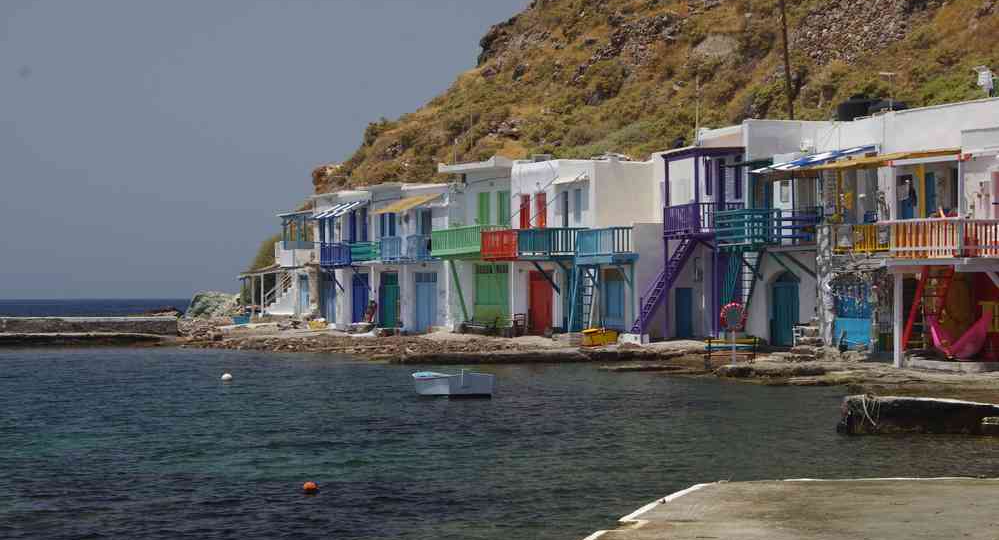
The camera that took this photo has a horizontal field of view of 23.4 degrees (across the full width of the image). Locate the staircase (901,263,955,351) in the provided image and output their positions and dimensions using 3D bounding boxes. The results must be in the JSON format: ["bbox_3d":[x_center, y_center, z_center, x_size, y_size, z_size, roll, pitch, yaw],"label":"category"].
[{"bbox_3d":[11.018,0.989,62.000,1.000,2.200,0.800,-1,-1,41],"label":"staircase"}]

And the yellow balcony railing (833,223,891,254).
[{"bbox_3d":[9.747,-0.848,65.000,0.120,0.780,2.800,0,-1,-24],"label":"yellow balcony railing"}]

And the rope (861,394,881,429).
[{"bbox_3d":[6.040,2.304,39.300,0.320,0.580,0.150,0,-1,6],"label":"rope"}]

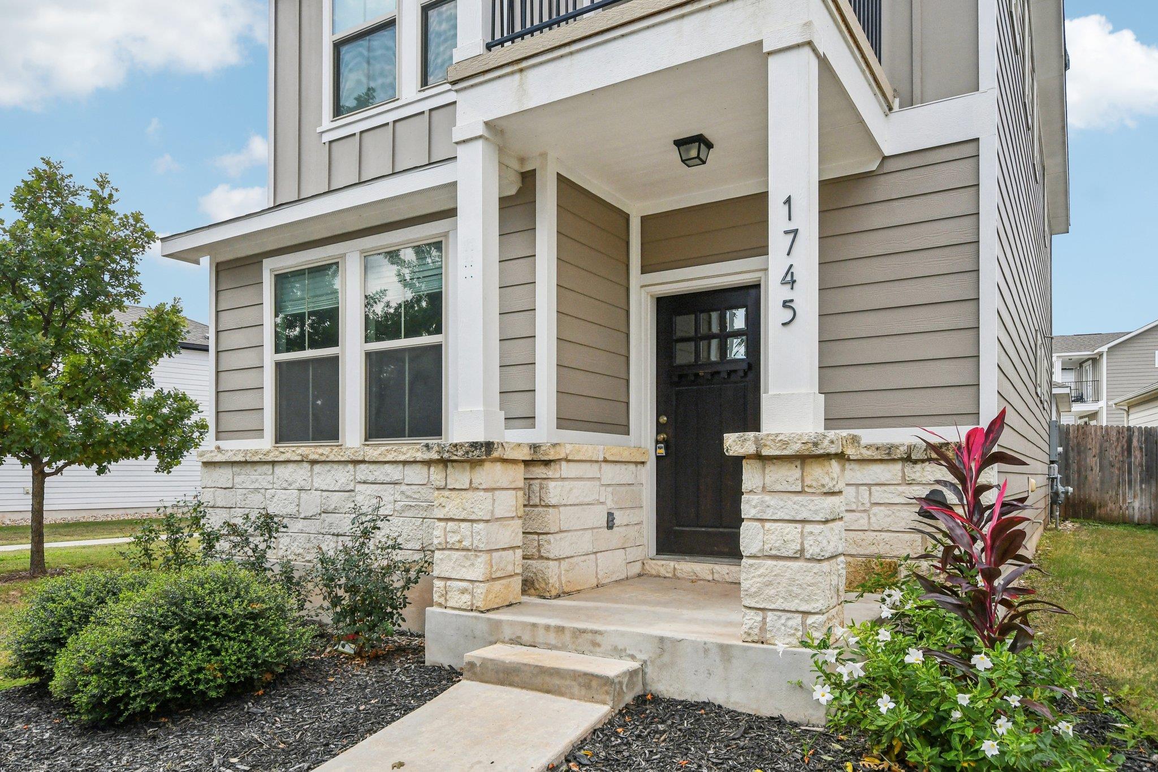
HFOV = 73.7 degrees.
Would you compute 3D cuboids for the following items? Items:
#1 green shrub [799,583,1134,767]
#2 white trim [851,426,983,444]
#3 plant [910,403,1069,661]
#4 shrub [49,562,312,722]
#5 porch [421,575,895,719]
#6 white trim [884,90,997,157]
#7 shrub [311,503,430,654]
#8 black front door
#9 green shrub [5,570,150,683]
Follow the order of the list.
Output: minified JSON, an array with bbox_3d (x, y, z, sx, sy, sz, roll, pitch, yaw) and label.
[{"bbox_3d":[1.660,1.187,3.320,1.200,0.600,1.100,-2,-4,30],"label":"green shrub"},{"bbox_3d":[2.180,0.319,5.040,0.800,0.095,0.040,-2,-4,30],"label":"white trim"},{"bbox_3d":[1.860,0.739,3.500,0.700,1.250,0.660,-2,-4,28],"label":"plant"},{"bbox_3d":[-2.140,1.280,4.220,1.220,0.630,1.120,2,-4,-27],"label":"shrub"},{"bbox_3d":[0.585,1.480,4.810,2.270,0.360,2.000,-2,-4,30],"label":"porch"},{"bbox_3d":[2.310,-1.681,4.960,0.640,0.290,0.040,-2,-4,30],"label":"white trim"},{"bbox_3d":[-1.370,1.212,4.950,0.750,0.960,0.700,1,-4,-15],"label":"shrub"},{"bbox_3d":[0.965,0.290,5.830,0.860,2.020,0.060,-2,-4,30],"label":"black front door"},{"bbox_3d":[-2.780,1.380,4.680,1.080,0.570,1.050,2,-4,-31],"label":"green shrub"}]

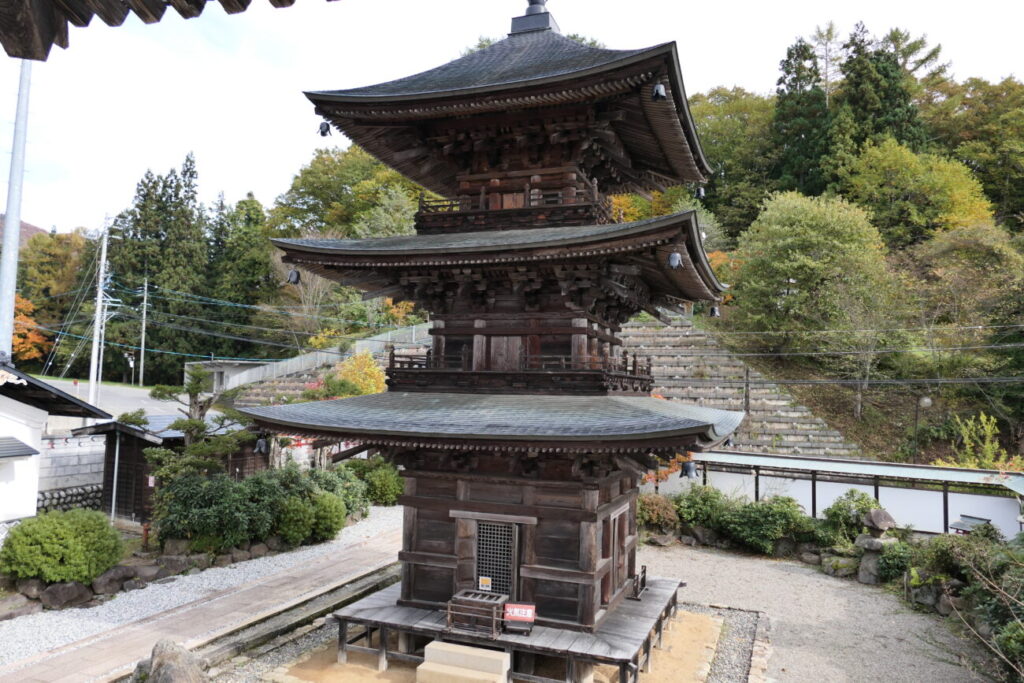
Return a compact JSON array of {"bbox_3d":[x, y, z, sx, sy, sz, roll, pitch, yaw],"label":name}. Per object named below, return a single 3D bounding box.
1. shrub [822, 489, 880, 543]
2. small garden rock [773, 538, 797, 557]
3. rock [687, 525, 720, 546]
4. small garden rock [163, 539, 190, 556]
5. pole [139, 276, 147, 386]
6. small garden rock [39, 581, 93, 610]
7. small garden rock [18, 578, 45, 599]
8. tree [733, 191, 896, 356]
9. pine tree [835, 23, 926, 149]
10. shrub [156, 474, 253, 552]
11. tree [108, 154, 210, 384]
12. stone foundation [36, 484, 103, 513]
[{"bbox_3d":[9.212,4.762,19.297,1.600,1.450,1.400,-1,-5,25],"label":"shrub"},{"bbox_3d":[7.625,5.764,19.900,0.670,0.440,0.500,0,-5,21],"label":"small garden rock"},{"bbox_3d":[6.220,6.301,23.100,0.950,0.620,0.700,0,-4,15],"label":"rock"},{"bbox_3d":[-8.020,4.924,17.000,0.630,0.370,0.480,6,-6,-43],"label":"small garden rock"},{"bbox_3d":[-26.497,-0.717,51.000,0.300,7.800,0.300,4,-5,-27],"label":"pole"},{"bbox_3d":[-9.700,5.518,15.450,0.700,0.530,1.050,0,-4,21],"label":"small garden rock"},{"bbox_3d":[-9.459,4.862,14.000,0.450,0.360,0.520,-2,-6,42],"label":"small garden rock"},{"bbox_3d":[18.591,-4.021,44.000,9.600,9.600,8.800,0,-4,23],"label":"tree"},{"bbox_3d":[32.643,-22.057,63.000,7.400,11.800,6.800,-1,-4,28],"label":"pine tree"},{"bbox_3d":[-7.654,4.321,17.697,2.200,1.900,1.800,3,-5,-23],"label":"shrub"},{"bbox_3d":[-29.738,-6.074,60.000,7.800,19.000,7.300,4,-5,-27],"label":"tree"},{"bbox_3d":[-15.572,5.575,24.945,0.500,0.850,2.600,0,-4,21],"label":"stone foundation"}]

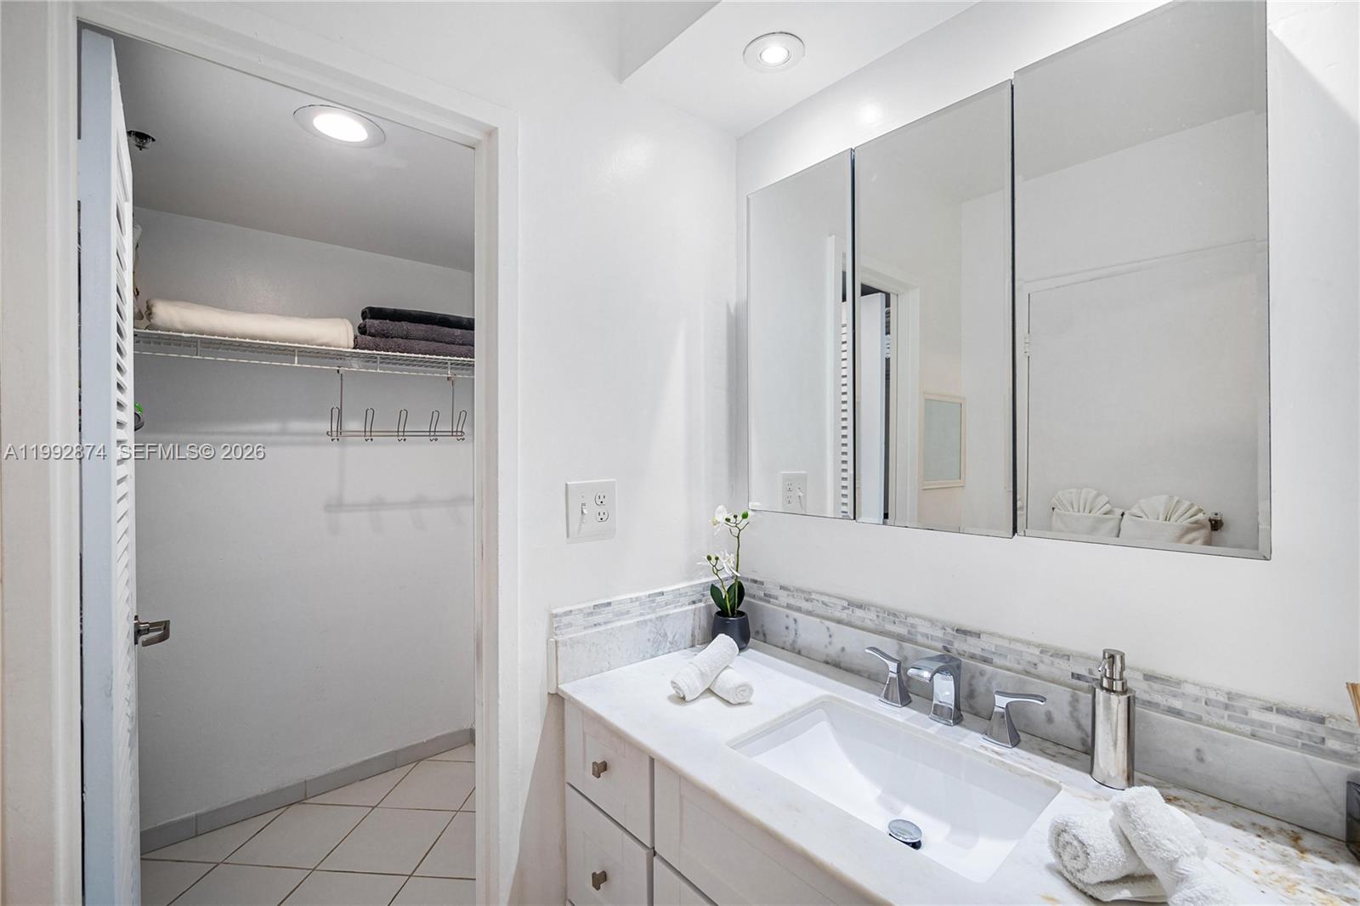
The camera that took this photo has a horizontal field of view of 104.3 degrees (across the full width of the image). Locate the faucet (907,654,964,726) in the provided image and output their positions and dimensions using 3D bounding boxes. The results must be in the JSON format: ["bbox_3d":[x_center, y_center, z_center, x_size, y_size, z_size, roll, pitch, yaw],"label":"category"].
[{"bbox_3d":[0.488,0.462,1.008,0.148,0.118,0.045,0,0,-42],"label":"faucet"}]

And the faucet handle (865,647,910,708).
[{"bbox_3d":[0.440,0.476,1.129,0.050,0.090,0.090,0,0,-42],"label":"faucet handle"}]

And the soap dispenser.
[{"bbox_3d":[0.697,0.420,0.849,0.070,0.200,0.073,0,0,43],"label":"soap dispenser"}]

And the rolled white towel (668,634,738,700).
[{"bbox_3d":[0.056,0.468,1.162,0.062,0.060,0.170,0,15,42],"label":"rolled white towel"}]

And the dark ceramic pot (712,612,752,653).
[{"bbox_3d":[0.138,0.482,1.409,0.105,0.080,0.105,0,0,0],"label":"dark ceramic pot"}]

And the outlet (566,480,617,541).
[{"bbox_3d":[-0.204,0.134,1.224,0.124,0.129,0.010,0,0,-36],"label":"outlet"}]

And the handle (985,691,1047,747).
[{"bbox_3d":[0.602,0.475,0.948,0.050,0.090,0.090,0,0,-42],"label":"handle"}]

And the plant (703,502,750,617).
[{"bbox_3d":[0.128,0.294,1.400,0.100,0.300,0.110,0,0,-42],"label":"plant"}]

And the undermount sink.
[{"bbox_3d":[0.341,0.601,0.890,0.318,0.160,0.438,0,0,-42],"label":"undermount sink"}]

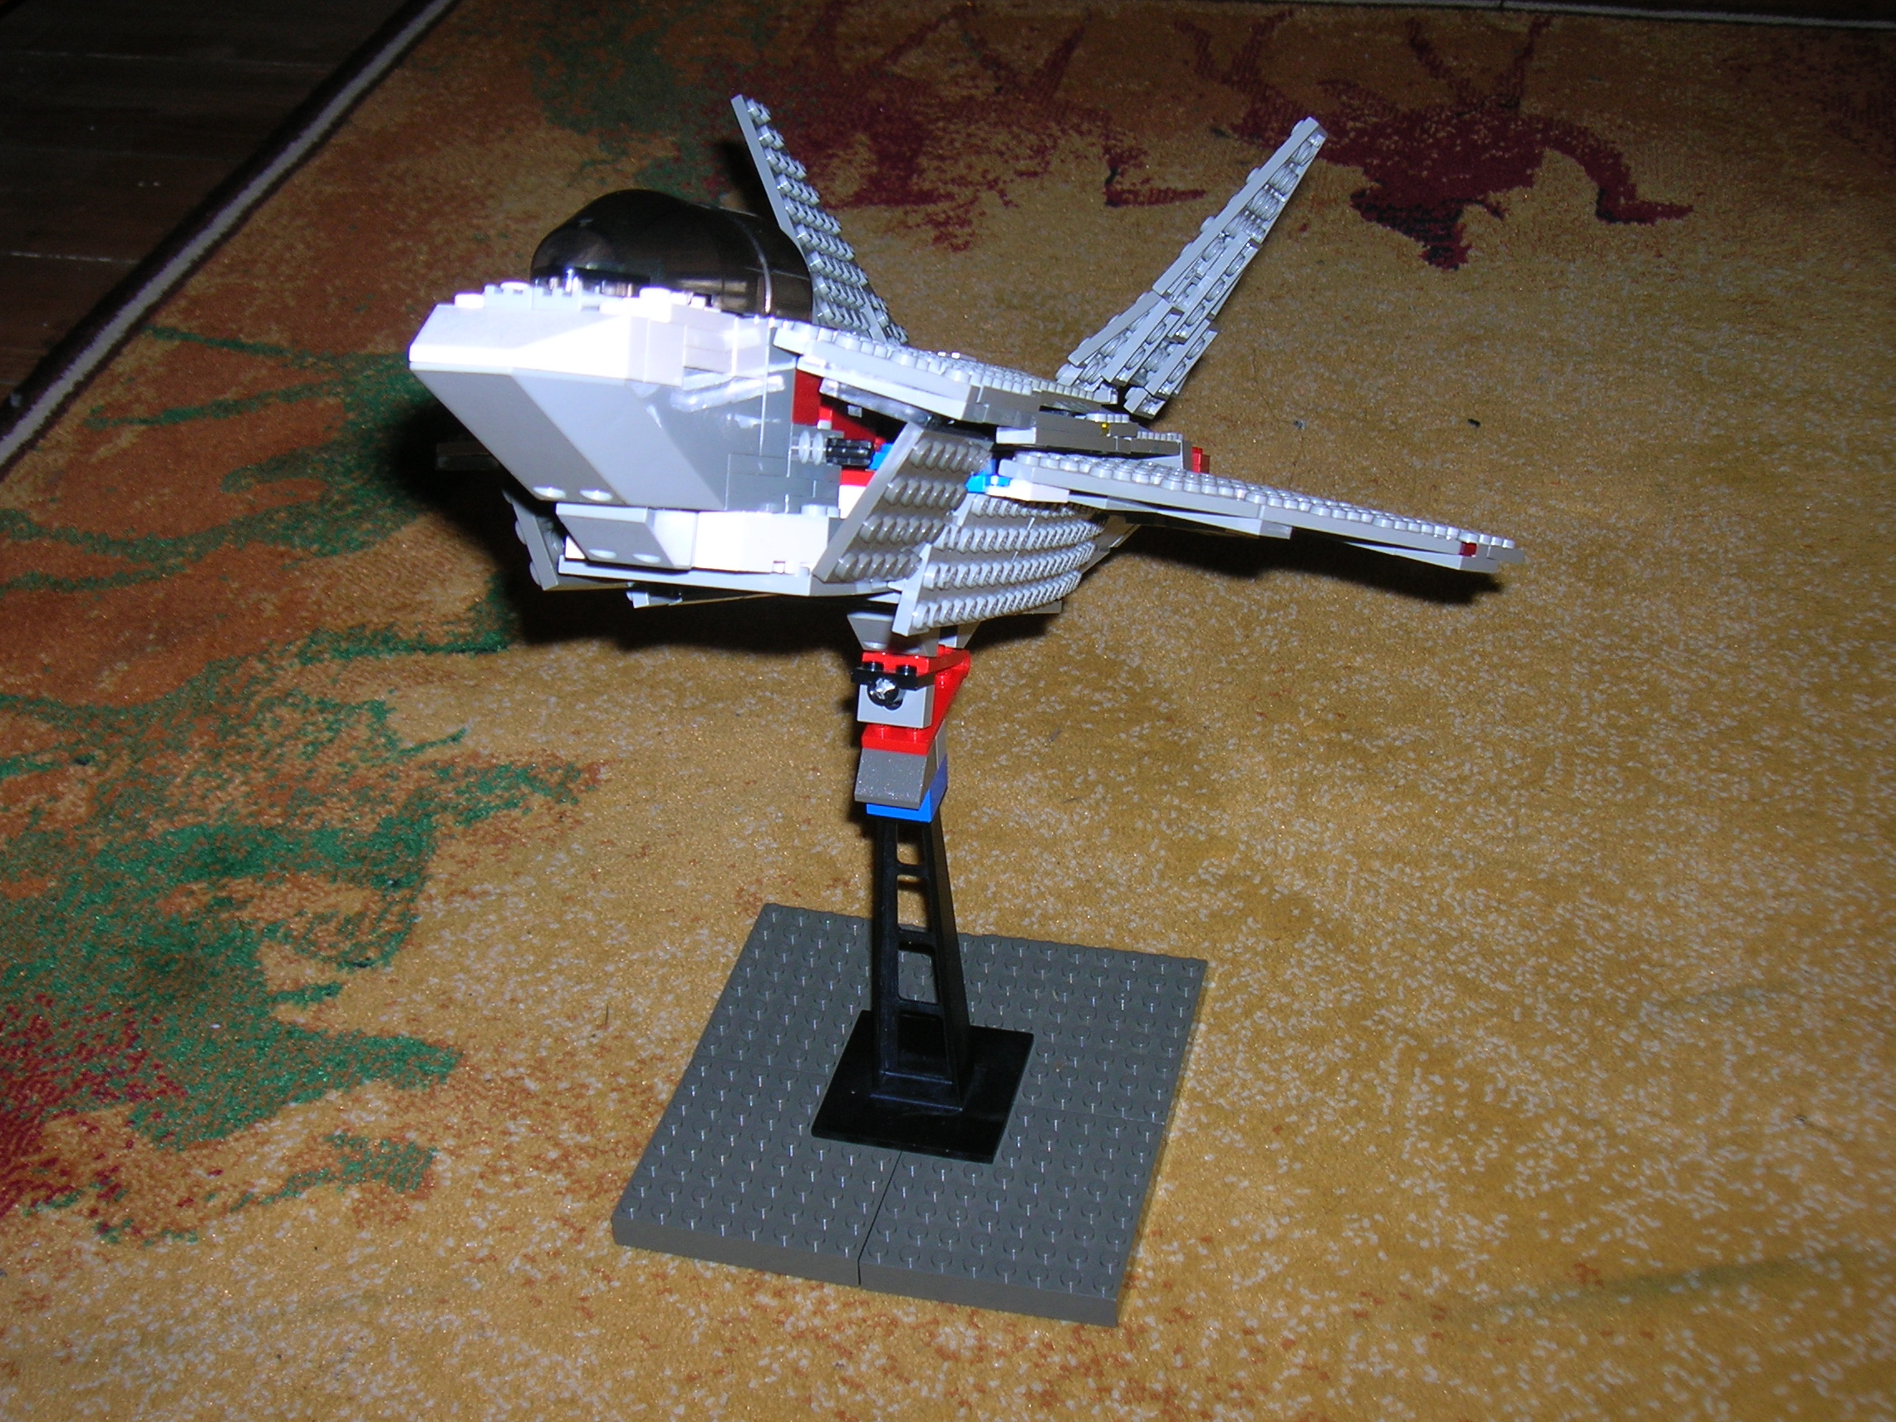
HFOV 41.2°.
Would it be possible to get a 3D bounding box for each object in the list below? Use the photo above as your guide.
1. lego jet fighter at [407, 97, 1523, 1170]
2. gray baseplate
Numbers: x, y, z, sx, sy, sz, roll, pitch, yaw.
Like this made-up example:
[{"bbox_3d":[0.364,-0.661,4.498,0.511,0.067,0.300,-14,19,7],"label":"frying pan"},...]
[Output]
[{"bbox_3d":[-0.016,-0.022,0.578,0.282,0.294,0.328,8,35,15],"label":"lego jet fighter"},{"bbox_3d":[-0.006,0.102,0.664,0.128,0.011,0.128,6,35,13],"label":"gray baseplate"}]

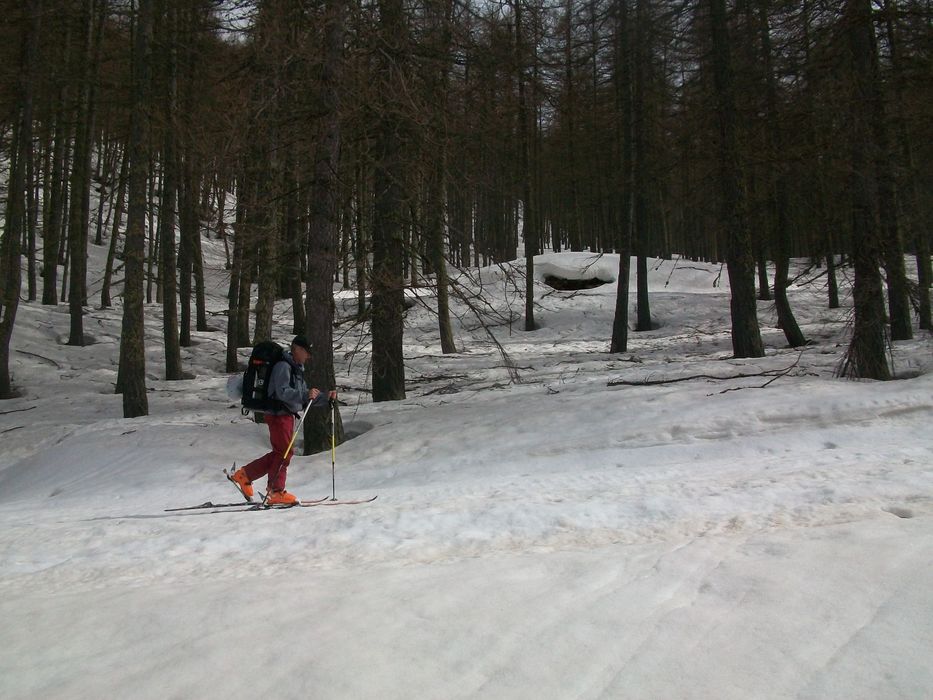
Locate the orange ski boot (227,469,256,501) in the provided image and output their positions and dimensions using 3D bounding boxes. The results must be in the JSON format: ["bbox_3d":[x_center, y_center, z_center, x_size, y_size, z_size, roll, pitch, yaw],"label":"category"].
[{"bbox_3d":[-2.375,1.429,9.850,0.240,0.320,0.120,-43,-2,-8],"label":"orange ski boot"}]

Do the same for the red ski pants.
[{"bbox_3d":[-2.085,1.085,9.700,0.530,0.840,0.420,1,-7,-5],"label":"red ski pants"}]

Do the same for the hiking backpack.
[{"bbox_3d":[-2.154,0.296,9.700,0.360,0.730,0.360,8,-7,-4],"label":"hiking backpack"}]

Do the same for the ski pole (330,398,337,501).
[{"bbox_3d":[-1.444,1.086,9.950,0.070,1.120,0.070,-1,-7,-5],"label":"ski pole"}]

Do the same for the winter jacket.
[{"bbox_3d":[-1.820,0.355,9.700,0.540,0.680,0.500,1,-7,-5],"label":"winter jacket"}]

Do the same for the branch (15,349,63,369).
[{"bbox_3d":[-7.714,0.162,16.500,0.800,0.280,0.300,1,-7,-12],"label":"branch"}]

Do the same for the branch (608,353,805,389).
[{"bbox_3d":[3.797,0.340,14.500,2.950,0.450,1.100,-2,-7,15],"label":"branch"}]

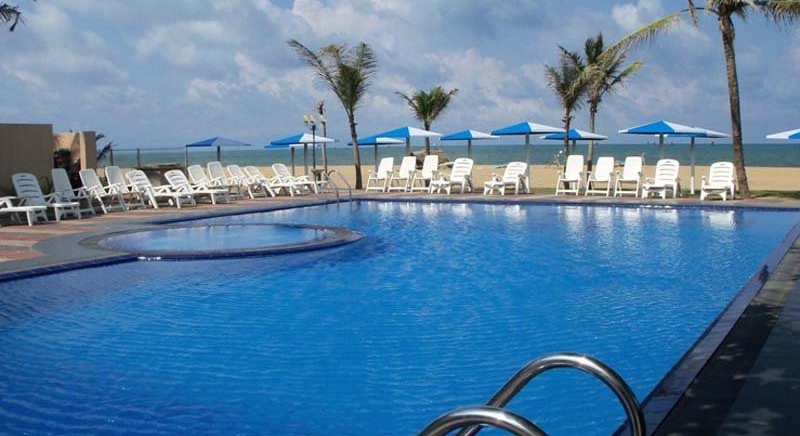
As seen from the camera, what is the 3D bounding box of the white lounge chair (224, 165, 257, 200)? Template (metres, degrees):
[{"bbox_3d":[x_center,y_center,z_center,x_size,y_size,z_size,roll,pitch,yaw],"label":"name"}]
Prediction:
[{"bbox_3d":[-4.452,-1.050,23.409,1.050,0.960,0.640,2,6,27],"label":"white lounge chair"}]

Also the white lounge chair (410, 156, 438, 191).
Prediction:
[{"bbox_3d":[0.769,-1.358,25.400,0.650,1.100,0.880,2,6,28],"label":"white lounge chair"}]

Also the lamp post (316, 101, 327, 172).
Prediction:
[{"bbox_3d":[-2.910,-2.652,30.148,0.360,3.400,0.360,-1,5,0],"label":"lamp post"}]

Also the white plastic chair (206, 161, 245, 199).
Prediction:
[{"bbox_3d":[-5.091,-1.074,23.600,0.850,1.080,0.650,2,6,30],"label":"white plastic chair"}]

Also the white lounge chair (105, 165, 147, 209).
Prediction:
[{"bbox_3d":[-7.037,-0.787,20.700,0.880,1.070,0.650,2,6,30],"label":"white lounge chair"}]

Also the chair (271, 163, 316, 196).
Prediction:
[{"bbox_3d":[-3.055,-1.212,25.126,1.600,0.900,0.700,2,6,28],"label":"chair"}]

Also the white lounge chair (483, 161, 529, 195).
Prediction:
[{"bbox_3d":[3.080,-1.143,23.632,0.660,0.890,1.450,3,6,35],"label":"white lounge chair"}]

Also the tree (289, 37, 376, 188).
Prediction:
[{"bbox_3d":[-2.165,-3.497,27.346,2.950,5.080,2.800,-1,5,0],"label":"tree"}]

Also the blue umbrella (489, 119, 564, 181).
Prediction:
[{"bbox_3d":[3.814,-1.810,24.200,2.350,2.150,2.350,-1,5,0],"label":"blue umbrella"}]

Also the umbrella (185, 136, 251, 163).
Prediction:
[{"bbox_3d":[-6.417,-1.803,28.600,2.350,2.130,2.350,-1,5,0],"label":"umbrella"}]

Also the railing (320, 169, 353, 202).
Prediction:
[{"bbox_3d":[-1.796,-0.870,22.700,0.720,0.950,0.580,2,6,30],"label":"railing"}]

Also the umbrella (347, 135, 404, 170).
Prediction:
[{"bbox_3d":[-0.950,-2.240,33.592,2.450,2.130,2.450,-1,5,0],"label":"umbrella"}]

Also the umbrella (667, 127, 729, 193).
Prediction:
[{"bbox_3d":[9.402,-1.848,26.000,2.350,2.150,2.350,2,6,28],"label":"umbrella"}]

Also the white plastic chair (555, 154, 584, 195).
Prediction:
[{"bbox_3d":[4.936,-1.226,23.350,0.650,1.120,0.880,2,6,28],"label":"white plastic chair"}]

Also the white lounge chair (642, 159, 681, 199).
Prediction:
[{"bbox_3d":[6.846,-1.026,21.173,0.660,0.980,1.400,3,6,34],"label":"white lounge chair"}]

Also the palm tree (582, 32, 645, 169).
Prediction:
[{"bbox_3d":[7.511,-3.807,29.000,2.400,5.600,2.300,-1,5,0],"label":"palm tree"}]

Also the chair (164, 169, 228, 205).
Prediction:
[{"bbox_3d":[-5.281,-0.812,21.203,1.640,0.850,0.700,2,6,28],"label":"chair"}]

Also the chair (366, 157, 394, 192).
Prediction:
[{"bbox_3d":[-0.585,-1.361,25.610,0.640,1.080,0.820,2,6,31],"label":"chair"}]

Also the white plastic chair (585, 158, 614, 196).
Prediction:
[{"bbox_3d":[5.622,-1.136,22.538,0.630,1.060,0.900,2,6,28],"label":"white plastic chair"}]

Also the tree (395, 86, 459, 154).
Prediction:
[{"bbox_3d":[0.999,-3.054,30.500,2.400,3.810,2.300,-1,5,0],"label":"tree"}]

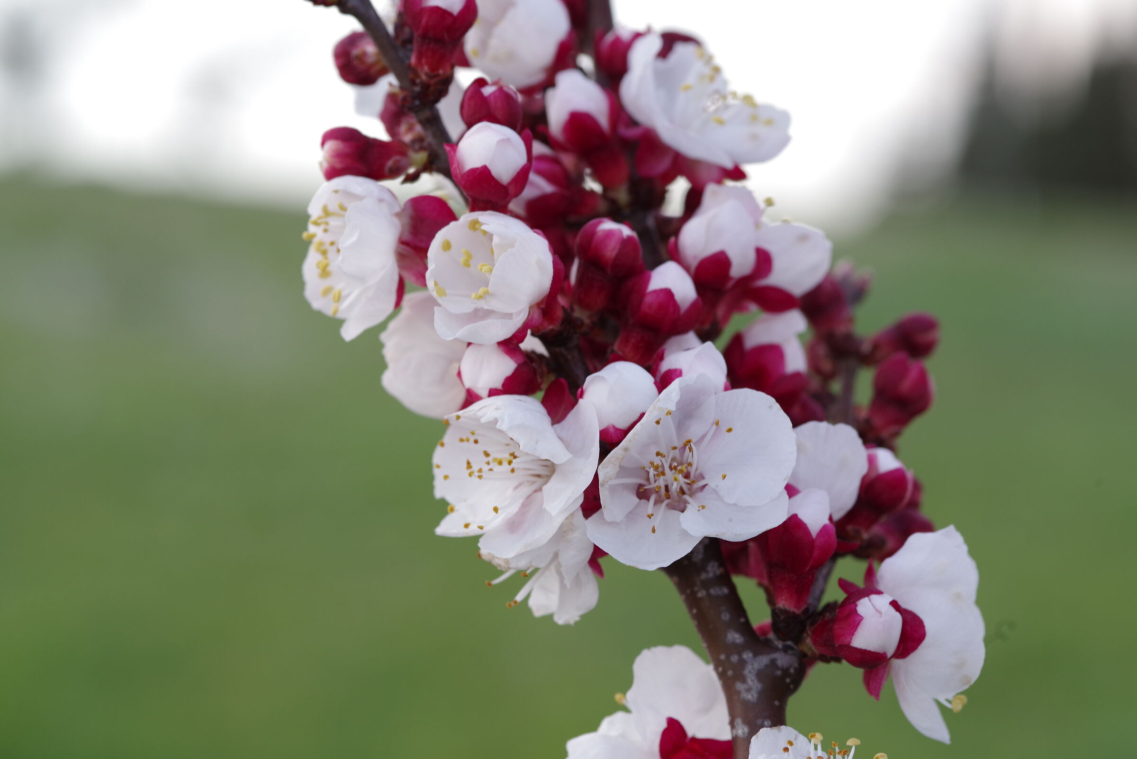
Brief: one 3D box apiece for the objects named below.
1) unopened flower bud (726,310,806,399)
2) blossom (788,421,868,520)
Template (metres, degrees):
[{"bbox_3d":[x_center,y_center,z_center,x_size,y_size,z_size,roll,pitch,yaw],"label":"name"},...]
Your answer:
[{"bbox_3d":[0.027,-0.003,0.426,0.011,0.012,0.011,0,12,0],"label":"unopened flower bud"},{"bbox_3d":[0.032,0.012,0.415,0.018,0.018,0.011,3,32,38],"label":"blossom"}]

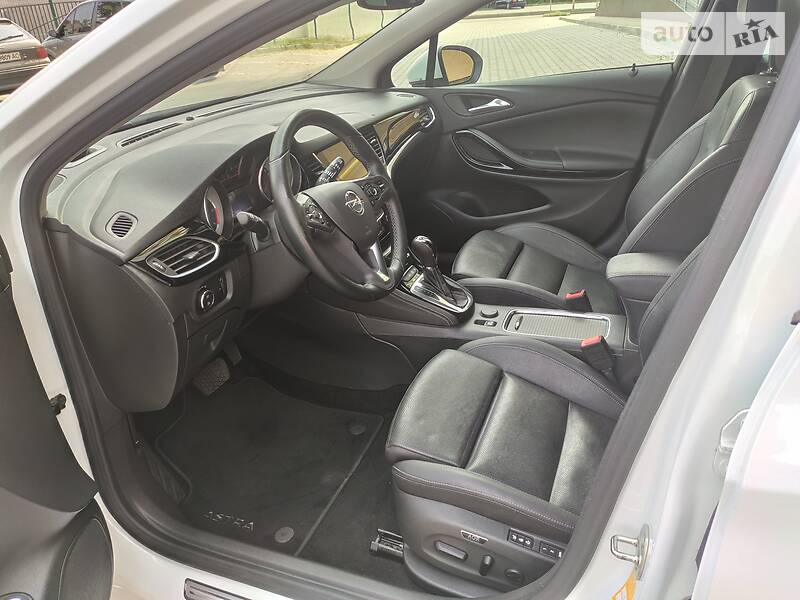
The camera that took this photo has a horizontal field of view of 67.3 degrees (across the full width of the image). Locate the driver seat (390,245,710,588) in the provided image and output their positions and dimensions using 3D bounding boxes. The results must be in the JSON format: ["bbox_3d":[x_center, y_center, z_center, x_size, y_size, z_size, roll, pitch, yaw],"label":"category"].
[{"bbox_3d":[0.403,0.070,0.975,0.880,0.910,0.540,8,29,22],"label":"driver seat"}]

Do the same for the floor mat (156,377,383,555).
[{"bbox_3d":[-0.349,0.381,1.494,0.510,0.035,0.490,8,29,22],"label":"floor mat"}]

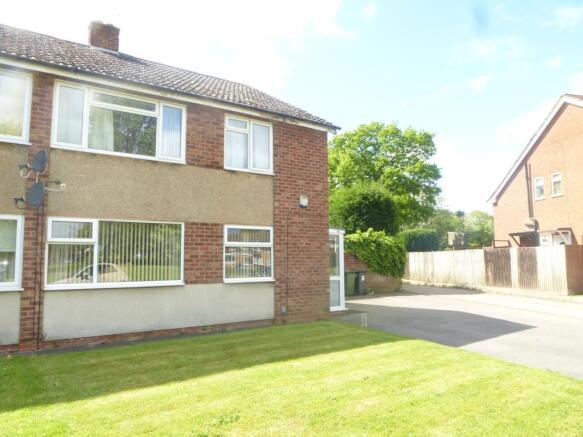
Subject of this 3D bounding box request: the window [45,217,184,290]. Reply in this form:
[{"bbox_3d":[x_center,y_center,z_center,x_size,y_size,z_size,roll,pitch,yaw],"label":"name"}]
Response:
[{"bbox_3d":[-3.159,0.657,7.503,2.380,1.244,0.100,3,-7,-32],"label":"window"}]

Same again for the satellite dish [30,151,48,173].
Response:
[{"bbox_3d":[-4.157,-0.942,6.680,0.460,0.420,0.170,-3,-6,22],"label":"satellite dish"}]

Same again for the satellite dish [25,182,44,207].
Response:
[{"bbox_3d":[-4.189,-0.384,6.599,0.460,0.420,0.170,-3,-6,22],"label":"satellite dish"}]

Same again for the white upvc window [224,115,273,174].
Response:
[{"bbox_3d":[-0.939,-1.649,9.168,1.222,1.239,0.100,3,-7,-32],"label":"white upvc window"}]

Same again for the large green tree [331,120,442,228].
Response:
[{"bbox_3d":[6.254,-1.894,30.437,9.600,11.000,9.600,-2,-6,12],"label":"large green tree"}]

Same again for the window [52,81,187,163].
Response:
[{"bbox_3d":[-3.184,-1.791,7.750,2.382,1.236,0.100,3,-7,-32],"label":"window"}]

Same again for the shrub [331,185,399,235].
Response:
[{"bbox_3d":[3.619,0.462,20.265,3.500,4.600,3.500,-1,-6,10],"label":"shrub"}]

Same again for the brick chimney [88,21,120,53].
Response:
[{"bbox_3d":[-5.718,-5.505,12.429,0.790,0.820,0.680,3,-7,-32],"label":"brick chimney"}]

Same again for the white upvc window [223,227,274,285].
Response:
[{"bbox_3d":[-0.915,0.784,8.922,1.209,1.226,0.100,3,-7,-32],"label":"white upvc window"}]

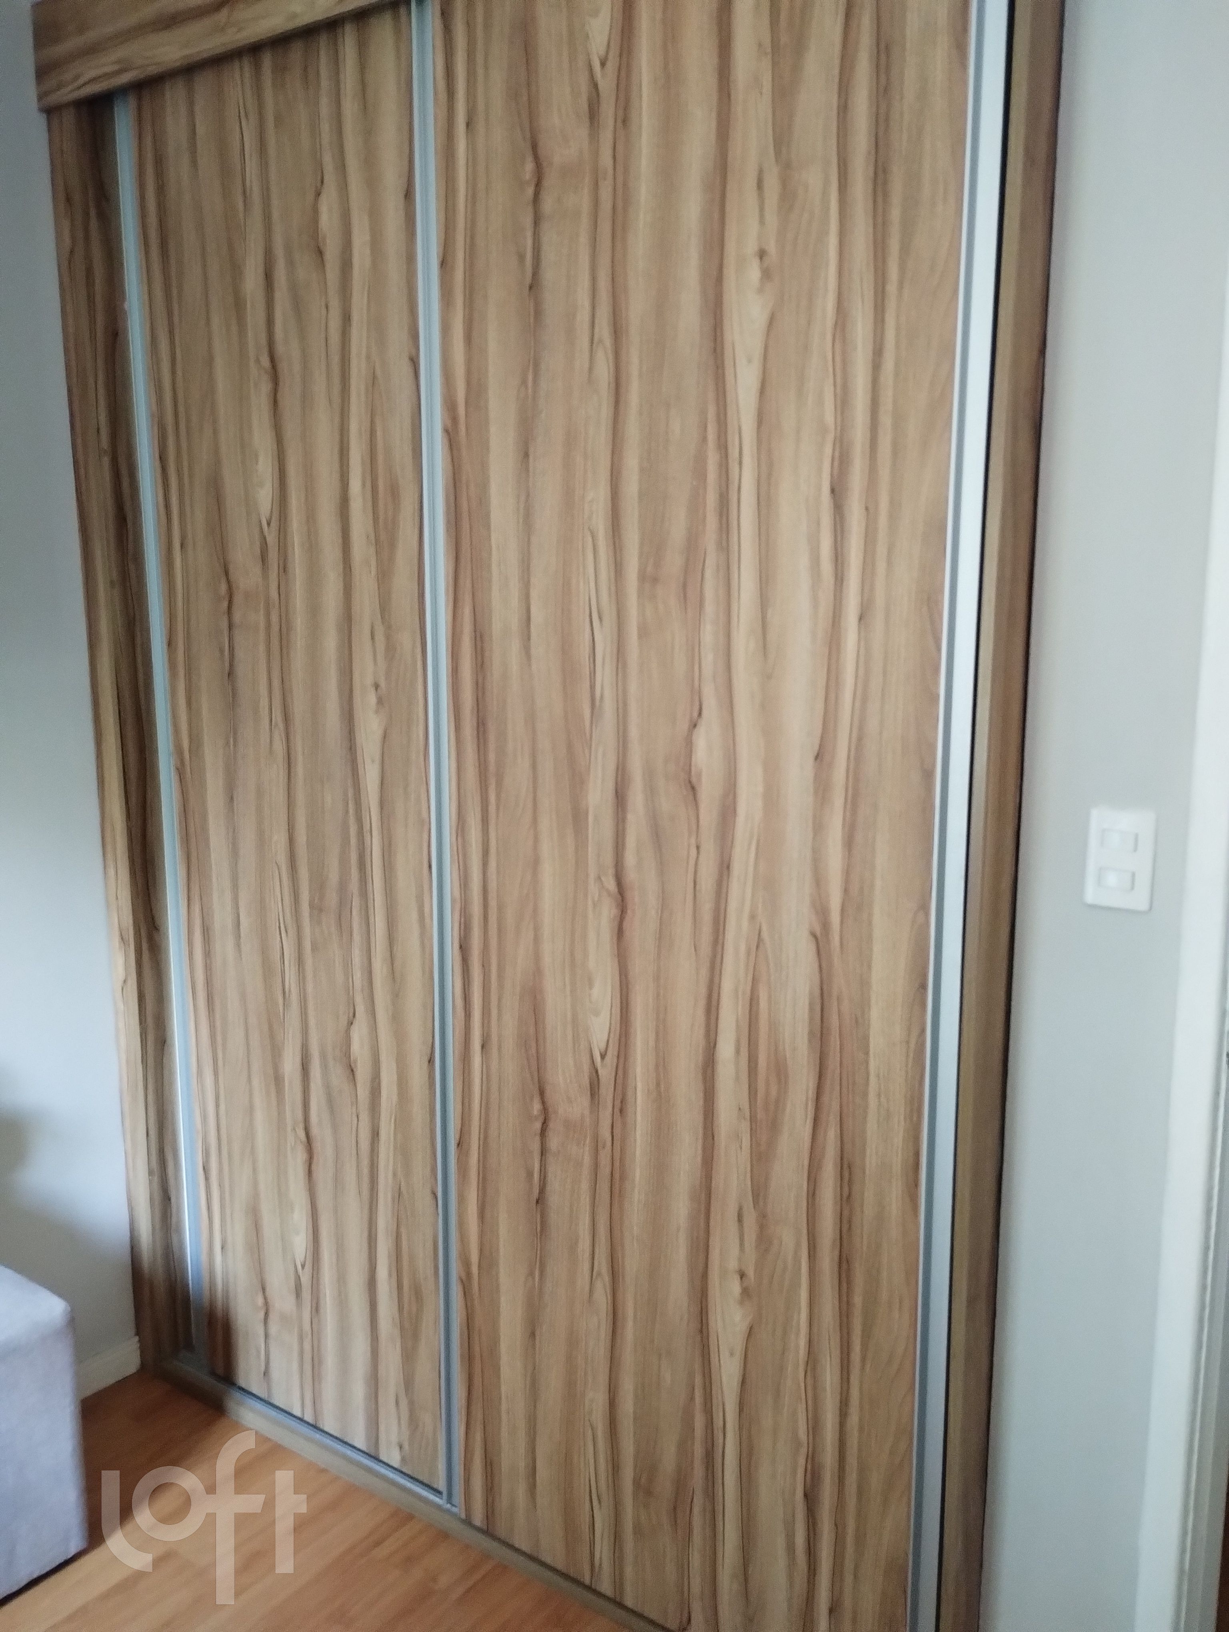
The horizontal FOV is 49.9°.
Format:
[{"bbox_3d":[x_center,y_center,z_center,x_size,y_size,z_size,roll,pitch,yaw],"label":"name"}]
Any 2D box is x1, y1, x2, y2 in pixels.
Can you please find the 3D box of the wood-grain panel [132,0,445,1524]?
[{"bbox_3d":[-0.537,-0.033,2.254,0.637,2.389,0.028,7,12,34],"label":"wood-grain panel"}]

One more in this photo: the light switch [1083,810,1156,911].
[{"bbox_3d":[0.596,0.052,1.563,0.077,0.116,0.011,7,12,34],"label":"light switch"}]

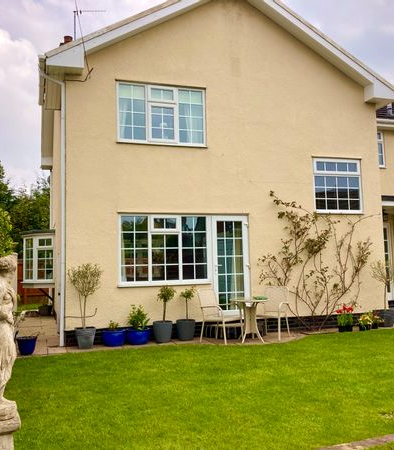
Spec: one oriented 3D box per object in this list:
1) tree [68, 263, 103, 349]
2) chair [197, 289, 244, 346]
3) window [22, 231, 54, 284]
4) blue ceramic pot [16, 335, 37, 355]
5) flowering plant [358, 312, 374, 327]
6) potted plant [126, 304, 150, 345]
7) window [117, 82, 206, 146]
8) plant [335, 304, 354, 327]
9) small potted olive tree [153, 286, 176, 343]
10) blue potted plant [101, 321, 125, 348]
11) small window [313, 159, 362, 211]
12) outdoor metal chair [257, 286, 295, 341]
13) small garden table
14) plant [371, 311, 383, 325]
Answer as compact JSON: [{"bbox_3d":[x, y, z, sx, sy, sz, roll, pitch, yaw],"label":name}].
[{"bbox_3d":[-1.939,1.378,8.393,0.600,1.460,0.580,0,-5,-18],"label":"tree"},{"bbox_3d":[0.435,1.660,8.889,0.662,0.948,0.552,-6,-7,38],"label":"chair"},{"bbox_3d":[-4.745,1.006,14.515,0.950,1.520,1.900,0,-5,-18],"label":"window"},{"bbox_3d":[-2.743,1.934,7.831,0.335,0.295,0.335,0,-5,-18],"label":"blue ceramic pot"},{"bbox_3d":[3.487,1.960,10.065,0.313,0.285,0.276,0,-6,-18],"label":"flowering plant"},{"bbox_3d":[-1.076,1.828,8.931,0.432,0.699,0.432,0,-6,-18],"label":"potted plant"},{"bbox_3d":[-0.672,-2.144,9.558,1.830,1.220,0.130,0,-5,-18],"label":"window"},{"bbox_3d":[2.988,1.848,9.890,0.359,0.435,0.313,0,-6,-18],"label":"plant"},{"bbox_3d":[-0.623,1.673,9.094,0.386,1.014,0.386,0,-6,-18],"label":"small potted olive tree"},{"bbox_3d":[-1.485,1.943,8.684,0.414,0.434,0.414,0,-6,-18],"label":"blue potted plant"},{"bbox_3d":[3.102,-0.851,10.662,1.220,1.220,0.130,0,-5,-18],"label":"small window"},{"bbox_3d":[1.418,1.619,8.992,0.570,0.920,0.610,-5,-6,35],"label":"outdoor metal chair"},{"bbox_3d":[0.936,1.698,8.631,0.680,0.725,0.680,-1,-5,0],"label":"small garden table"},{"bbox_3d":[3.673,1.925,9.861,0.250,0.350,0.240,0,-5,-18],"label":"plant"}]

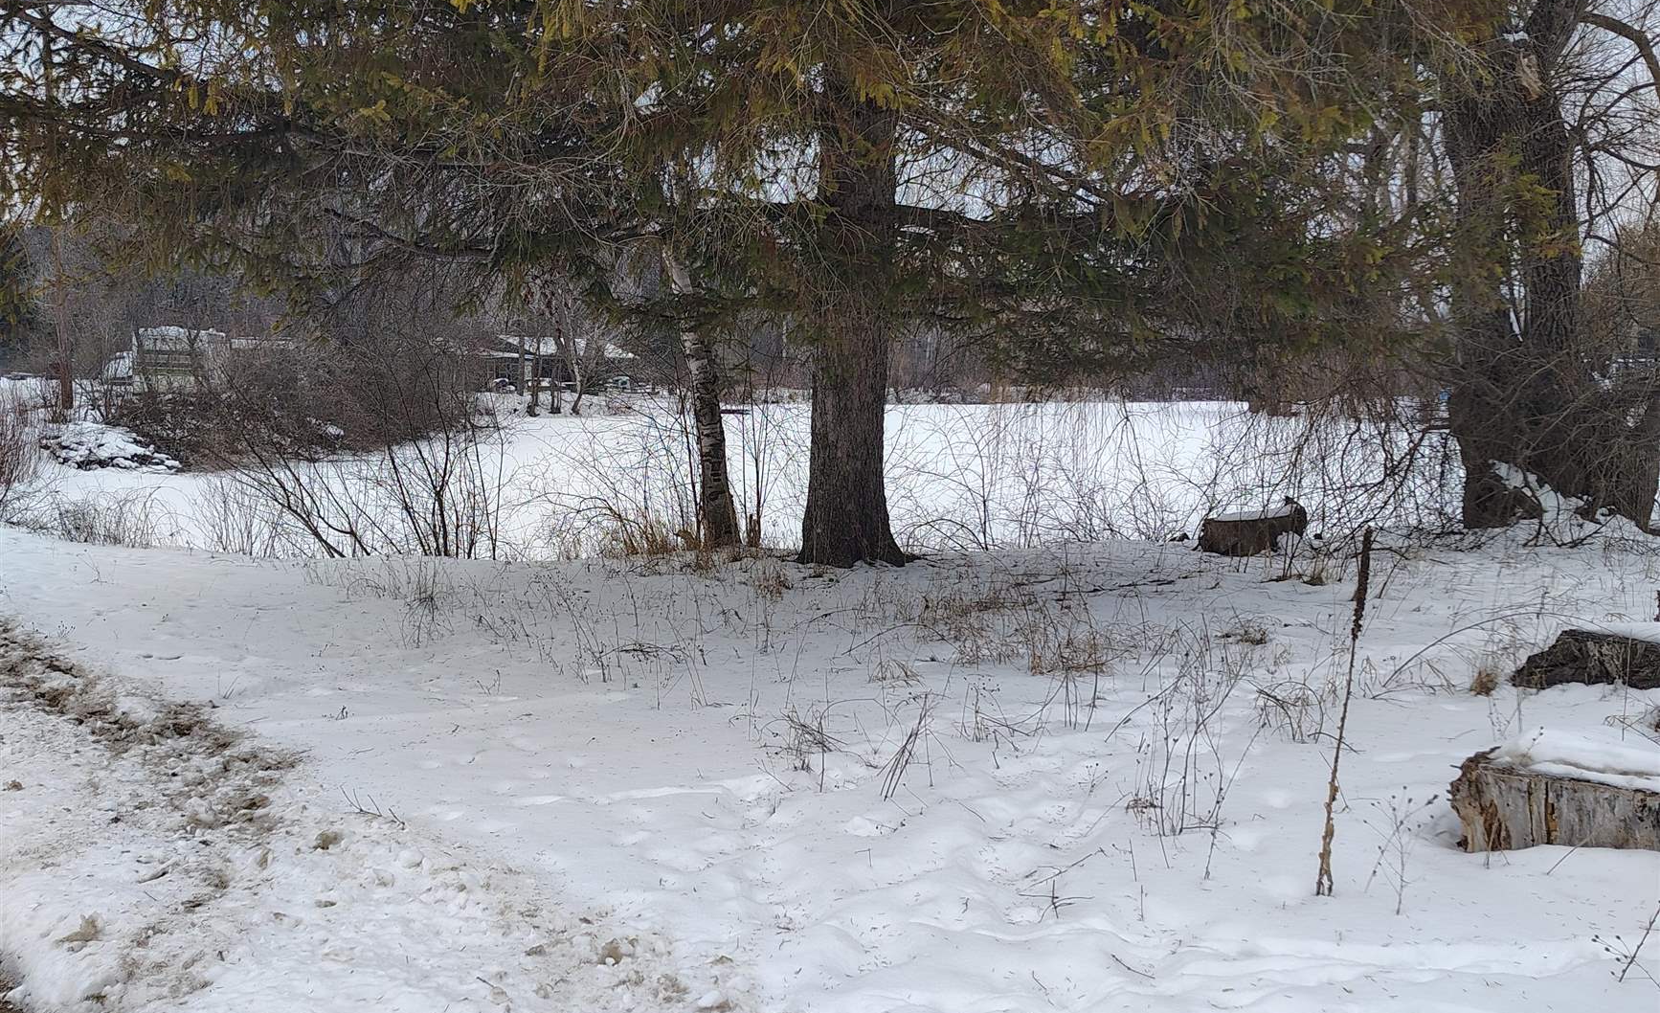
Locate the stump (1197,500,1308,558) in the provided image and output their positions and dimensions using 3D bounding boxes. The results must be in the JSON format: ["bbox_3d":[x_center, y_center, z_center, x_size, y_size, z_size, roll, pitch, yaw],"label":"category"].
[{"bbox_3d":[3.680,0.210,13.350,0.940,0.430,0.830,0,5,0],"label":"stump"}]

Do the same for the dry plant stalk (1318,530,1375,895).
[{"bbox_3d":[1.500,0.605,4.450,0.110,1.080,0.070,2,5,0],"label":"dry plant stalk"}]

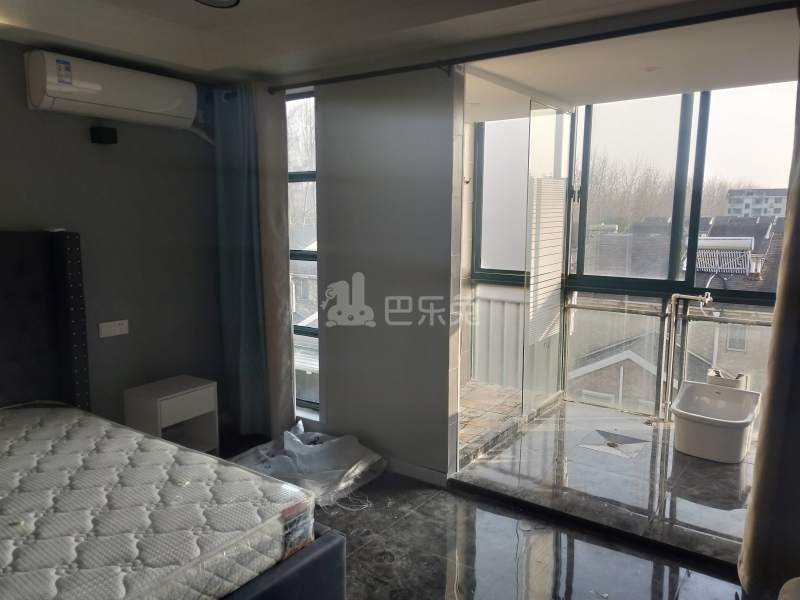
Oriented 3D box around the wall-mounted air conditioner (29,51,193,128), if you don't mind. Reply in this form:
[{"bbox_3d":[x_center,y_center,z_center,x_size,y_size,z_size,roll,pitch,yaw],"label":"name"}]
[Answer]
[{"bbox_3d":[-1.595,-1.162,3.260,0.205,0.275,0.853,7,12,36],"label":"wall-mounted air conditioner"}]

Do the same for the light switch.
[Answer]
[{"bbox_3d":[-1.719,0.175,3.486,0.012,0.086,0.173,7,12,36],"label":"light switch"}]

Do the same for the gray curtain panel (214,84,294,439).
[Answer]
[{"bbox_3d":[-0.964,-0.204,3.902,0.600,2.370,0.190,7,12,36],"label":"gray curtain panel"}]

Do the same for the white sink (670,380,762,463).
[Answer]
[{"bbox_3d":[2.055,0.815,3.798,0.490,0.375,0.420,7,12,36],"label":"white sink"}]

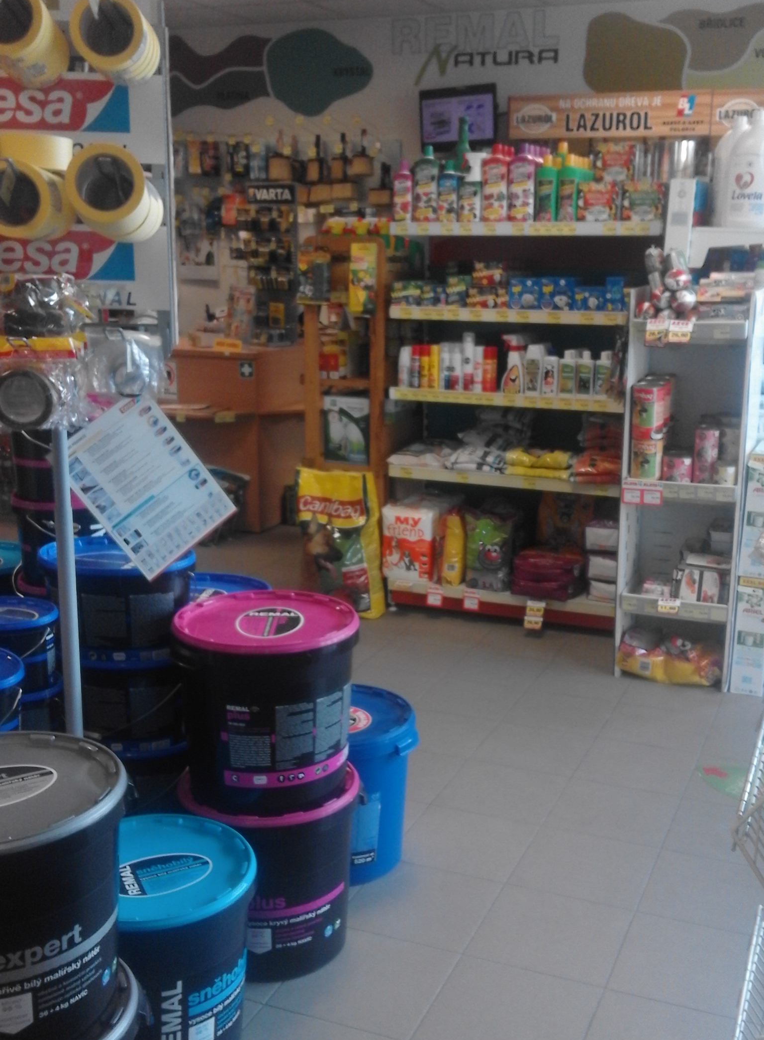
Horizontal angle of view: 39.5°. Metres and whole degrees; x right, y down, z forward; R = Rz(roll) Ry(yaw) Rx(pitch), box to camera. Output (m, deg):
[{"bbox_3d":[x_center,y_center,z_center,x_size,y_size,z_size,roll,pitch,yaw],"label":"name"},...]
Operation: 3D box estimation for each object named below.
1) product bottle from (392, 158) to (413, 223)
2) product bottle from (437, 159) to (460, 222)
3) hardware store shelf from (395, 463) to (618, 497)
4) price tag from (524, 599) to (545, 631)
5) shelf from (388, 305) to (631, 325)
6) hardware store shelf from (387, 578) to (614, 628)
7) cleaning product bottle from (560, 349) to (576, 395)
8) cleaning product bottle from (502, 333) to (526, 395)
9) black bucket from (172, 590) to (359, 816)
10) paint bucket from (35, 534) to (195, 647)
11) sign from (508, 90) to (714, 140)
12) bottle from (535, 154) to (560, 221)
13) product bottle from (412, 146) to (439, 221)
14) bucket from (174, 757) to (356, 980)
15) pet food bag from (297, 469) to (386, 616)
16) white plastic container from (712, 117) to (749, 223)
[{"bbox_3d":[0.074,-1.211,3.925,0.060,0.216,0.047,6,15,22],"label":"product bottle"},{"bbox_3d":[0.236,-1.192,3.866,0.068,0.213,0.050,6,15,22],"label":"product bottle"},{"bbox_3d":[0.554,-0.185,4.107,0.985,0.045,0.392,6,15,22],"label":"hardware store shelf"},{"bbox_3d":[0.580,0.356,3.991,0.070,0.116,0.020,6,15,22],"label":"price tag"},{"bbox_3d":[0.556,-0.773,3.980,0.967,0.050,0.400,5,14,20],"label":"shelf"},{"bbox_3d":[0.553,0.278,4.215,0.985,0.088,0.412,6,15,22],"label":"hardware store shelf"},{"bbox_3d":[0.671,-0.531,3.834,0.058,0.161,0.042,5,14,20],"label":"cleaning product bottle"},{"bbox_3d":[0.479,-0.566,3.904,0.080,0.211,0.050,4,15,12],"label":"cleaning product bottle"},{"bbox_3d":[-0.231,0.362,2.154,0.373,0.353,0.373,0,13,0],"label":"black bucket"},{"bbox_3d":[-0.599,0.172,2.430,0.345,0.205,0.345,-1,14,-6],"label":"paint bucket"},{"bbox_3d":[1.043,-1.841,4.845,0.938,0.196,0.025,5,14,20],"label":"sign"},{"bbox_3d":[0.580,-1.168,3.746,0.078,0.230,0.066,5,14,20],"label":"bottle"},{"bbox_3d":[0.158,-1.228,3.890,0.092,0.274,0.070,5,14,20],"label":"product bottle"},{"bbox_3d":[-0.233,0.708,2.235,0.367,0.372,0.367,1,14,0],"label":"bucket"},{"bbox_3d":[-0.169,0.079,4.208,0.327,0.543,0.151,7,16,25],"label":"pet food bag"},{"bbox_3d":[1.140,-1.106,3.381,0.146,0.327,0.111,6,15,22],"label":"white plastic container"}]

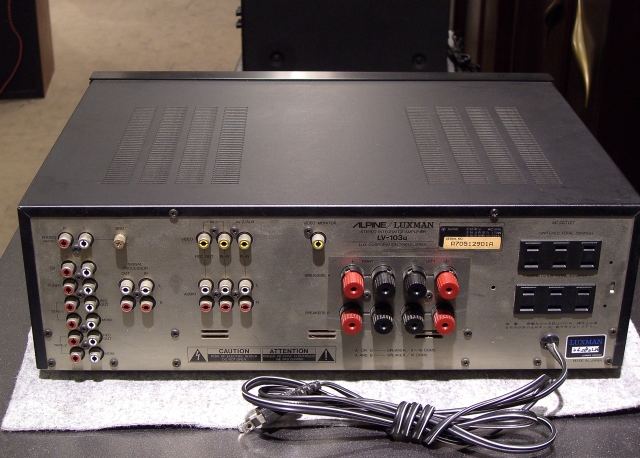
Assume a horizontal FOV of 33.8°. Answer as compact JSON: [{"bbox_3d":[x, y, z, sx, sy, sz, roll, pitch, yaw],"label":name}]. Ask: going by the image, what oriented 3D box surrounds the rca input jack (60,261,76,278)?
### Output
[{"bbox_3d":[-0.176,0.029,0.735,0.009,0.009,0.009,0,25,-2],"label":"rca input jack"}]

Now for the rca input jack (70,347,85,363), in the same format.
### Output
[{"bbox_3d":[-0.177,0.092,0.764,0.009,0.009,0.009,0,25,-2],"label":"rca input jack"}]

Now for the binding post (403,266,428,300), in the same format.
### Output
[{"bbox_3d":[0.068,0.039,0.741,0.016,0.016,0.022,0,25,-1],"label":"binding post"}]

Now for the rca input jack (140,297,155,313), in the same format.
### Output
[{"bbox_3d":[-0.123,0.054,0.749,0.009,0.009,0.009,0,25,-2],"label":"rca input jack"}]

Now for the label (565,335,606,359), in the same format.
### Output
[{"bbox_3d":[0.197,0.087,0.779,0.028,0.019,0.001,0,25,-2],"label":"label"}]

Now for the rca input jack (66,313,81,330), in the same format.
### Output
[{"bbox_3d":[-0.177,0.068,0.758,0.010,0.010,0.009,0,25,-1],"label":"rca input jack"}]

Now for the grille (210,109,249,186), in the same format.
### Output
[{"bbox_3d":[-0.070,-0.068,0.838,0.020,0.002,0.170,0,25,-1],"label":"grille"}]

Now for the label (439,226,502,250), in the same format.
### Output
[{"bbox_3d":[0.106,0.006,0.738,0.044,0.018,0.001,0,25,-2],"label":"label"}]

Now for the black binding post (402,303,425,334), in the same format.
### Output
[{"bbox_3d":[0.068,0.065,0.760,0.015,0.015,0.021,0,25,-2],"label":"black binding post"}]

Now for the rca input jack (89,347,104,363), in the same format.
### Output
[{"bbox_3d":[-0.164,0.093,0.773,0.010,0.010,0.009,0,25,-2],"label":"rca input jack"}]

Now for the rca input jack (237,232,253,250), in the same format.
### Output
[{"bbox_3d":[-0.052,0.009,0.738,0.010,0.010,0.009,0,25,-2],"label":"rca input jack"}]

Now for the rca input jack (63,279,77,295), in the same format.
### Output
[{"bbox_3d":[-0.178,0.042,0.749,0.010,0.010,0.009,0,25,-2],"label":"rca input jack"}]

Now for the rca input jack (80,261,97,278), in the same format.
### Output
[{"bbox_3d":[-0.163,0.029,0.740,0.010,0.010,0.009,0,25,-1],"label":"rca input jack"}]

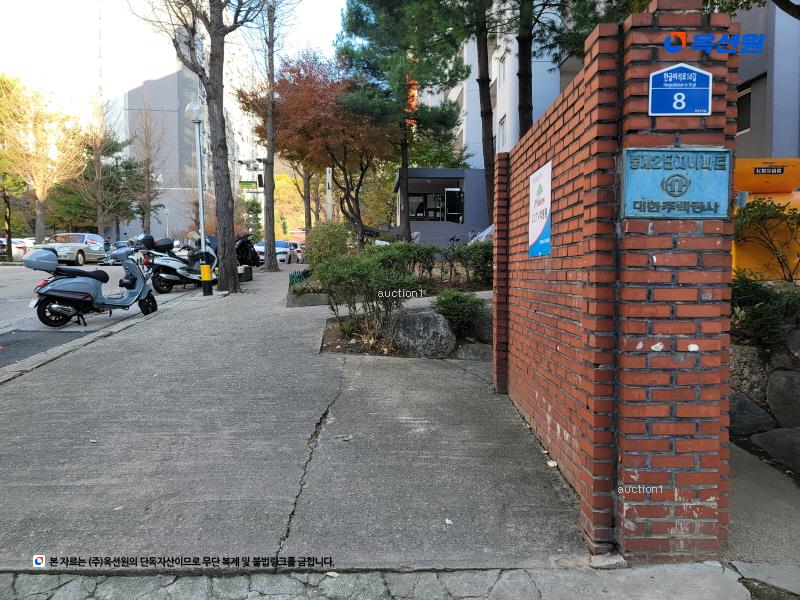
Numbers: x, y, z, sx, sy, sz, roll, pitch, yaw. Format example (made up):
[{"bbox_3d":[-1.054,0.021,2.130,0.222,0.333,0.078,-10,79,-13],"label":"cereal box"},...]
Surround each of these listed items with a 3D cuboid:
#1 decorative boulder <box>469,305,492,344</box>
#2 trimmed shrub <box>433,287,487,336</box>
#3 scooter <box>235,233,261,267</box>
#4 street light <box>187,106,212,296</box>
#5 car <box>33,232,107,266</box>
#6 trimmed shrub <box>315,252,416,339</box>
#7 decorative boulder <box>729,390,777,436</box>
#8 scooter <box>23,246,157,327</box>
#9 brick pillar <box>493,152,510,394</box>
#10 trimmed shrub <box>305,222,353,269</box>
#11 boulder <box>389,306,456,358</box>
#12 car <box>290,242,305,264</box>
[{"bbox_3d":[1.069,0.281,6.900,0.520,0.470,0.500,0,2,0],"label":"decorative boulder"},{"bbox_3d":[0.705,0.154,6.850,0.640,0.600,0.600,0,2,0],"label":"trimmed shrub"},{"bbox_3d":[-5.588,-1.774,20.500,0.700,1.200,1.850,7,8,44],"label":"scooter"},{"bbox_3d":[-4.367,-2.225,12.710,0.420,4.260,0.420,-3,2,0],"label":"street light"},{"bbox_3d":[-15.243,-2.375,26.793,1.840,1.470,4.850,0,6,-12],"label":"car"},{"bbox_3d":[-0.460,-0.060,7.750,1.350,1.140,1.150,0,2,0],"label":"trimmed shrub"},{"bbox_3d":[2.062,0.662,3.400,0.420,0.300,0.580,0,2,0],"label":"decorative boulder"},{"bbox_3d":[-4.460,-0.235,8.550,0.720,1.120,1.880,2,3,40],"label":"scooter"},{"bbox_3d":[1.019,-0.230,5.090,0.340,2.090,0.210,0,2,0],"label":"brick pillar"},{"bbox_3d":[-1.658,-1.183,13.400,1.150,1.200,1.150,0,2,0],"label":"trimmed shrub"},{"bbox_3d":[0.275,0.368,6.750,0.770,0.580,0.620,0,2,0],"label":"boulder"},{"bbox_3d":[-5.881,-2.866,34.500,1.800,1.480,4.400,-1,3,-18],"label":"car"}]

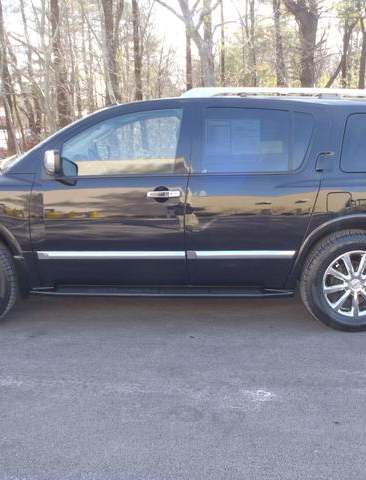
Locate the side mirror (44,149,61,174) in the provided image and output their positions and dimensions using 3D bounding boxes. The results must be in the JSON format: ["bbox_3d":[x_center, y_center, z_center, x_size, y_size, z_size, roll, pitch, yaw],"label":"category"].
[{"bbox_3d":[-0.925,-0.565,3.810,0.160,0.200,0.250,0,10,0],"label":"side mirror"}]

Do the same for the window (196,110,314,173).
[{"bbox_3d":[0.570,-0.769,4.002,0.885,0.500,0.060,0,-3,0],"label":"window"}]

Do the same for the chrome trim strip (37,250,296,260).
[{"bbox_3d":[-0.128,0.118,4.042,2.010,0.065,0.030,0,10,0],"label":"chrome trim strip"}]

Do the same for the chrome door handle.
[{"bbox_3d":[-0.142,-0.348,3.965,0.260,0.060,0.055,0,10,0],"label":"chrome door handle"}]

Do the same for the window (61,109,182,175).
[{"bbox_3d":[-0.475,-0.762,4.003,0.930,0.515,0.060,0,-3,0],"label":"window"}]

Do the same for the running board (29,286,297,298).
[{"bbox_3d":[-0.165,0.414,4.170,2.100,0.070,0.200,0,10,0],"label":"running board"}]

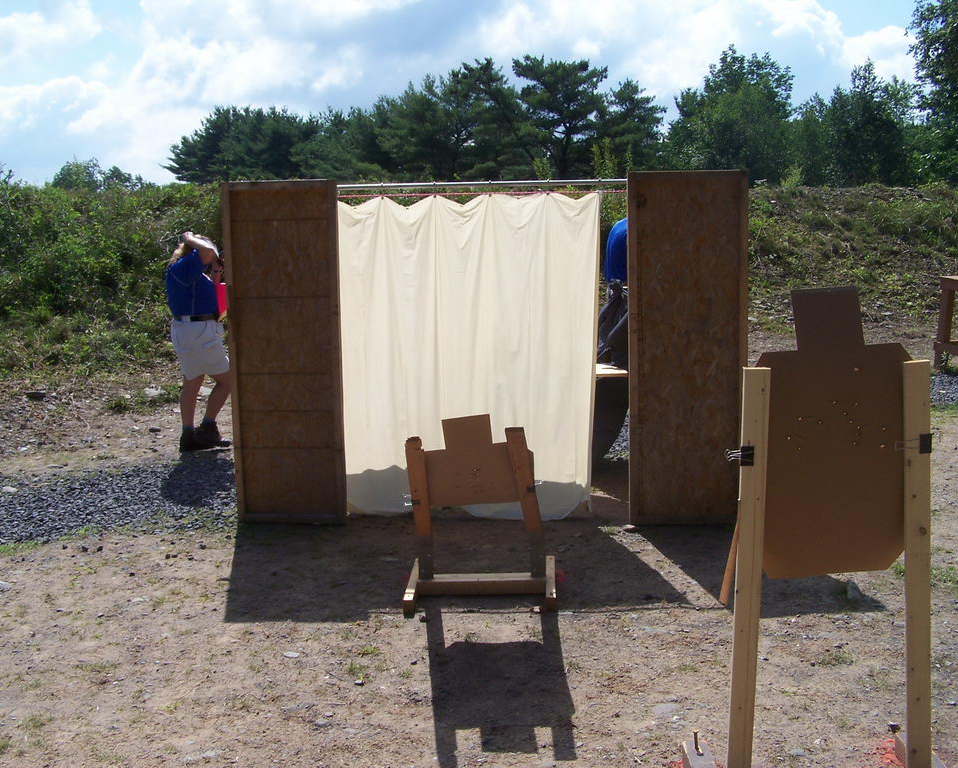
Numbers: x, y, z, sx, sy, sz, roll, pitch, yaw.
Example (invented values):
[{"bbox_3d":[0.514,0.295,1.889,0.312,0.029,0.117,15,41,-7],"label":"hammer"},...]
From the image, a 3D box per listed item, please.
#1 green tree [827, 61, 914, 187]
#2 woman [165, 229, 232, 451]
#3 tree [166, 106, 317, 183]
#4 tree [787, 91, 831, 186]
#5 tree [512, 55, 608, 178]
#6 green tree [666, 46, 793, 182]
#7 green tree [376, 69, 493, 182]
[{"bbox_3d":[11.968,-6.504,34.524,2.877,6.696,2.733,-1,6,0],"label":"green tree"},{"bbox_3d":[-2.143,-0.317,8.612,0.520,1.640,0.500,-2,6,-12],"label":"woman"},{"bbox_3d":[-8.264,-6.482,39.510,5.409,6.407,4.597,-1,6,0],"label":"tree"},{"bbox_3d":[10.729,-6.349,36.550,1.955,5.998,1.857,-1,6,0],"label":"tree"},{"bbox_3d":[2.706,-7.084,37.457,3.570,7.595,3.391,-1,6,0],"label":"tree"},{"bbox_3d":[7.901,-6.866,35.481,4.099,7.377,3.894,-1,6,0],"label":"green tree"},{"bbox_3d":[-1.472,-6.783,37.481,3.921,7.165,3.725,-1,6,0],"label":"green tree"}]

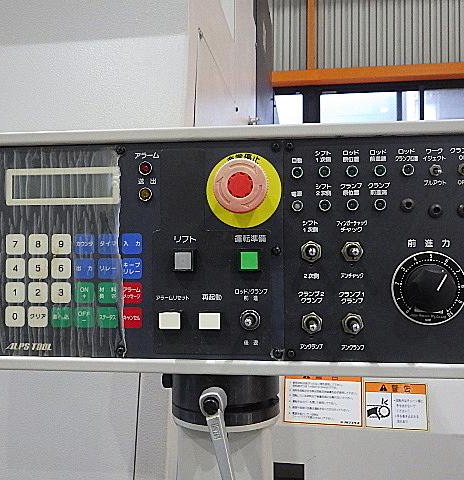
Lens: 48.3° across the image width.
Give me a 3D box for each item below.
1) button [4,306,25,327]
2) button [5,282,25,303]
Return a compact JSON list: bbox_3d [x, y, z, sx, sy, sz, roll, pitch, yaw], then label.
[{"bbox_3d":[-0.180,0.064,0.431,0.017,0.017,0.003,0,-1,6],"label":"button"},{"bbox_3d":[-0.180,0.044,0.430,0.017,0.017,0.004,0,-1,6],"label":"button"}]

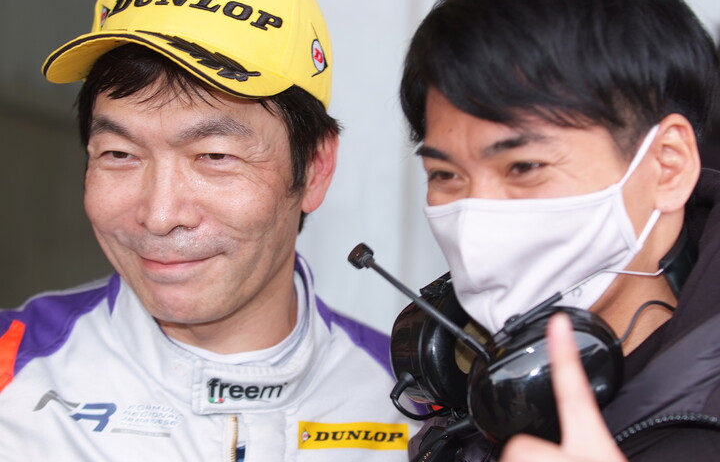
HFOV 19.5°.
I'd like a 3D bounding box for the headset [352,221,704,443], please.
[{"bbox_3d":[0.120,0.045,1.317,0.166,0.137,0.232,2,13,44],"label":"headset"}]

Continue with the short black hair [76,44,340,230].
[{"bbox_3d":[-0.105,-0.076,1.450,0.180,0.160,0.195,1,9,16],"label":"short black hair"}]

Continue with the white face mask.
[{"bbox_3d":[0.096,0.005,1.335,0.148,0.130,0.119,-5,3,42],"label":"white face mask"}]

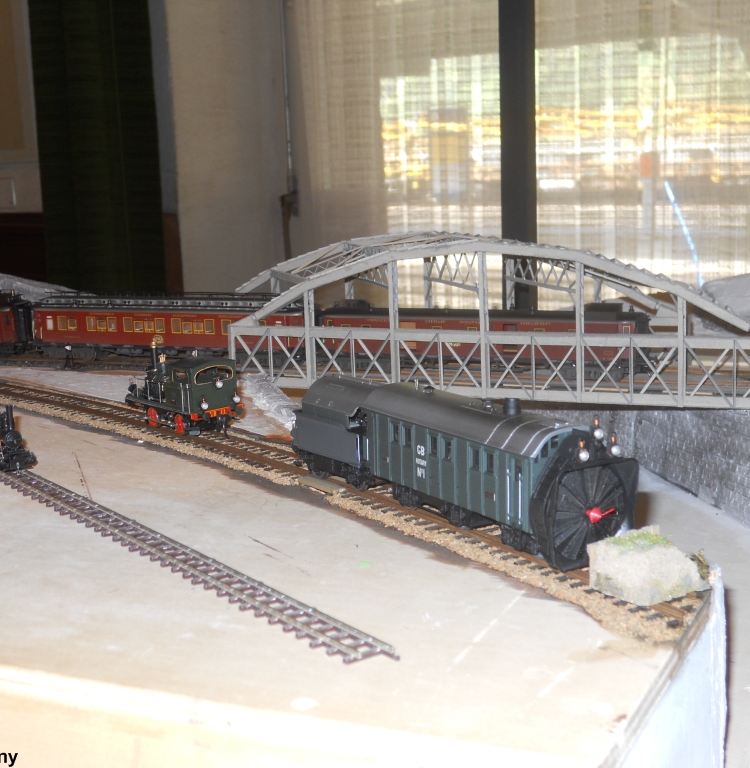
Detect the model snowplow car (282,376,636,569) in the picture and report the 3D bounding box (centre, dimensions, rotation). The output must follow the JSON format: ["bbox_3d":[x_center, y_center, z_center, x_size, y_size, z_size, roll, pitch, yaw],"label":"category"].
[{"bbox_3d":[0.024,0.025,0.483,0.035,0.051,0.188,-9,13,-33],"label":"model snowplow car"}]

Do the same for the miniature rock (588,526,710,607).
[{"bbox_3d":[0.090,0.059,0.393,0.036,0.015,0.024,-9,13,-32],"label":"miniature rock"}]

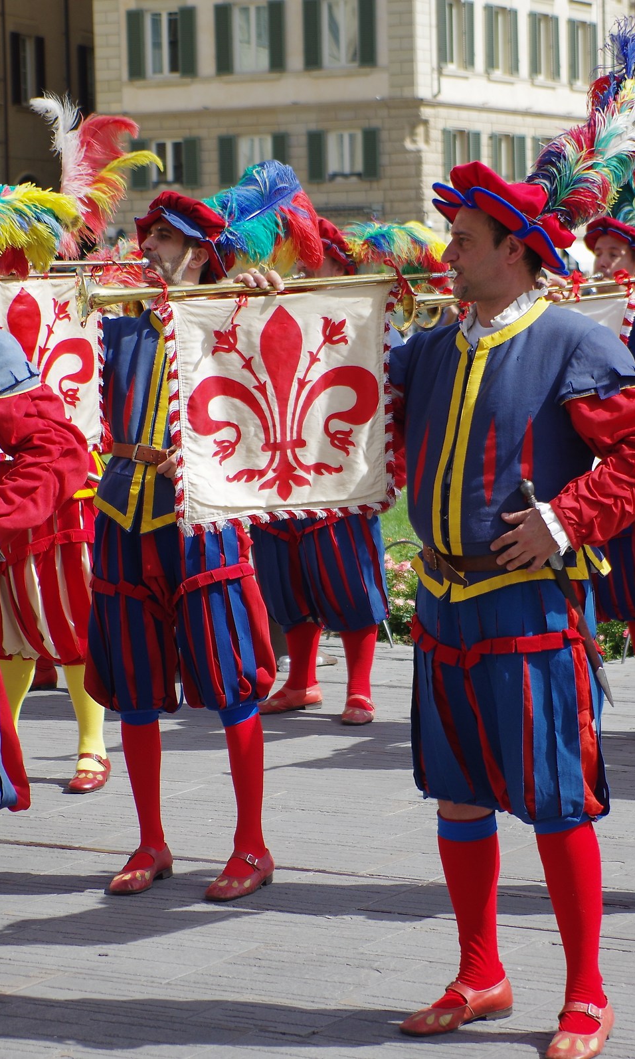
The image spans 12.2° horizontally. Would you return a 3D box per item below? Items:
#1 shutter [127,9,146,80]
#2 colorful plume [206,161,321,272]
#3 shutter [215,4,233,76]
[{"bbox_3d":[-5.533,-14.773,90.386,0.580,2.120,0.050,1,6,27],"label":"shutter"},{"bbox_3d":[-0.143,-0.833,7.900,0.300,0.285,0.260,-2,5,-15],"label":"colorful plume"},{"bbox_3d":[-2.824,-14.754,89.010,0.580,2.100,0.050,1,6,27],"label":"shutter"}]

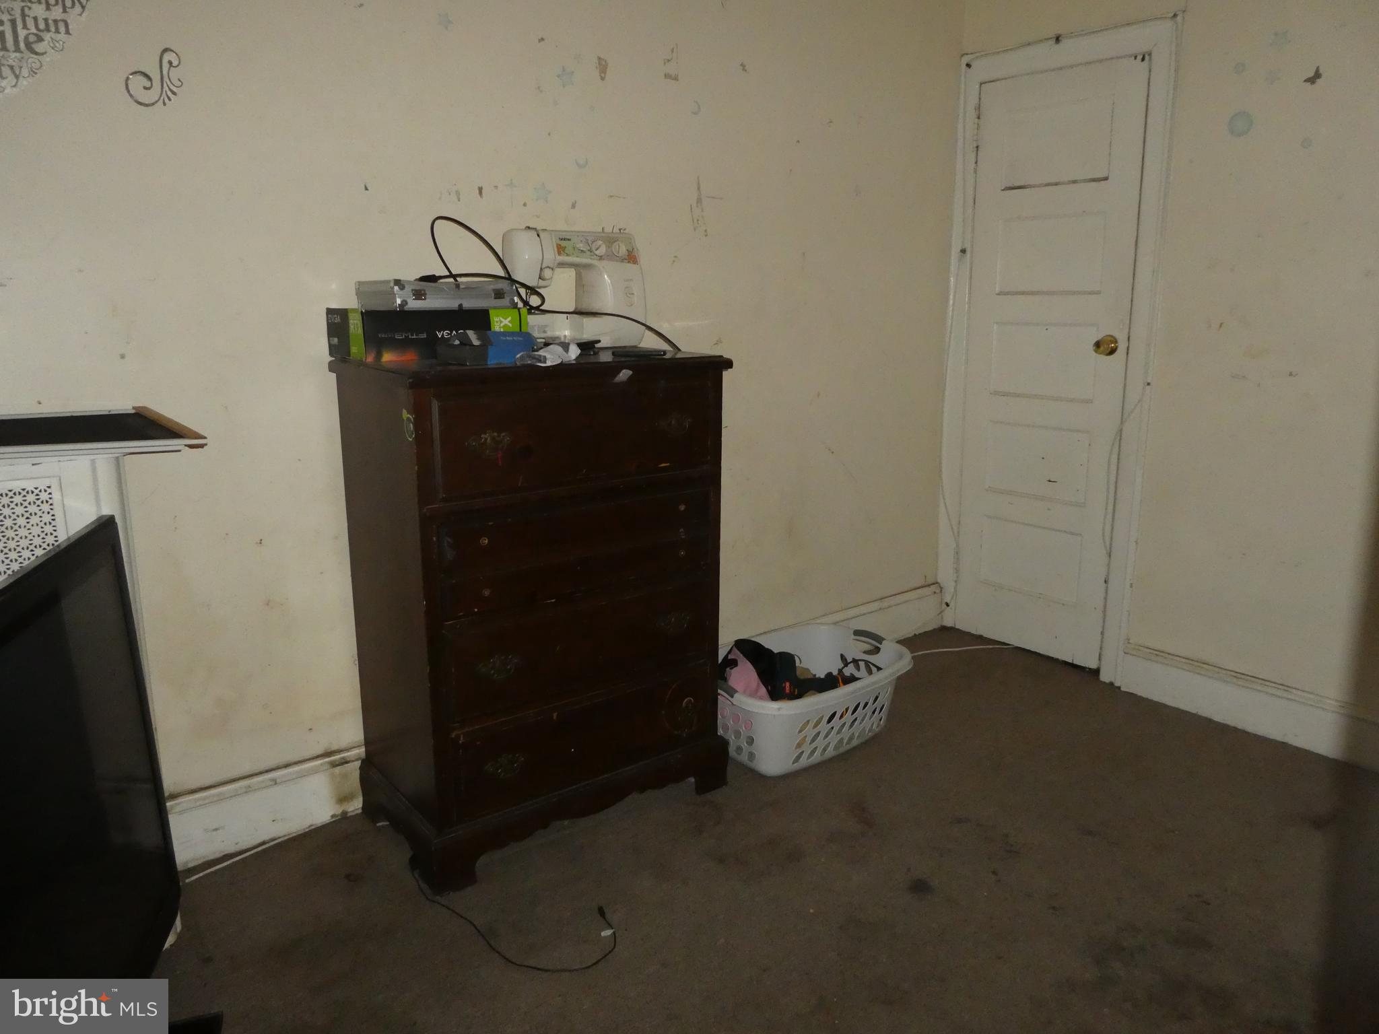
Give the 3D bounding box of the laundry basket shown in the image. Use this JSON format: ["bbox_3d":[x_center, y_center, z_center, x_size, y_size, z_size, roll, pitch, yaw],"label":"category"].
[{"bbox_3d":[0.308,0.521,2.753,0.665,0.215,0.478,-11,16,-40],"label":"laundry basket"}]

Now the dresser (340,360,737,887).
[{"bbox_3d":[-0.347,0.178,2.283,0.805,1.097,0.450,-9,15,-35],"label":"dresser"}]

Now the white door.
[{"bbox_3d":[1.197,-0.476,3.239,0.040,1.924,0.573,-10,16,-38],"label":"white door"}]

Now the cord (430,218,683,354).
[{"bbox_3d":[-0.307,-0.524,2.222,0.617,0.309,0.194,-9,15,-35],"label":"cord"}]

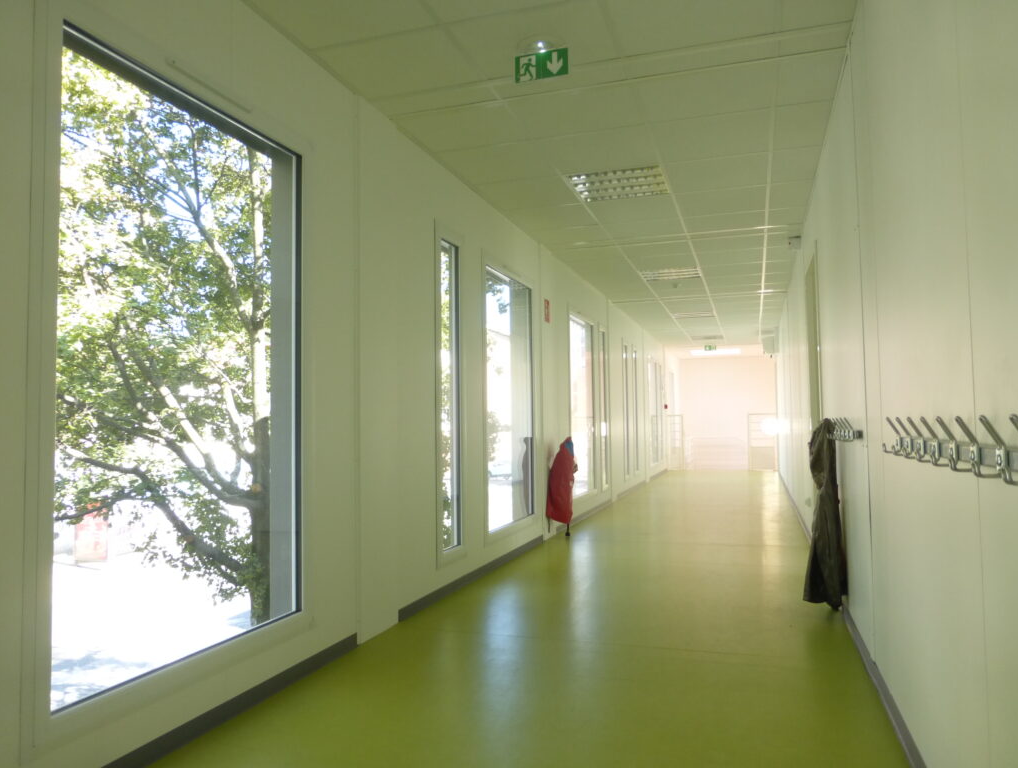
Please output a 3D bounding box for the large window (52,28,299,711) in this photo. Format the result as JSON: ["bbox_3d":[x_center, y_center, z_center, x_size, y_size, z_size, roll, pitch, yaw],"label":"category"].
[{"bbox_3d":[-1.006,-0.033,2.293,0.080,1.783,1.043,-1,-3,19],"label":"large window"}]

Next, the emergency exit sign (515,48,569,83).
[{"bbox_3d":[0.129,-1.240,2.769,0.209,0.103,0.015,-1,-3,19],"label":"emergency exit sign"}]

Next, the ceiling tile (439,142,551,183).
[{"bbox_3d":[-0.054,-1.280,4.126,0.584,0.020,0.600,-1,-3,19],"label":"ceiling tile"}]

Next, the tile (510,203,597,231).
[{"bbox_3d":[0.334,-1.237,5.311,0.616,0.020,0.598,-1,-3,19],"label":"tile"}]

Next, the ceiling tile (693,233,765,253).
[{"bbox_3d":[1.882,-1.205,6.097,0.601,0.020,0.505,-1,-3,19],"label":"ceiling tile"}]

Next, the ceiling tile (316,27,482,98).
[{"bbox_3d":[-0.455,-1.336,2.966,0.584,0.020,0.446,-1,-3,19],"label":"ceiling tile"}]

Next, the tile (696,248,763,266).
[{"bbox_3d":[2.061,-1.180,6.617,0.601,0.020,0.595,-1,-3,19],"label":"tile"}]

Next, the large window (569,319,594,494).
[{"bbox_3d":[0.745,0.236,7.357,0.080,1.793,1.058,-1,-3,19],"label":"large window"}]

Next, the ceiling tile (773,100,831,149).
[{"bbox_3d":[1.495,-1.325,3.637,0.271,0.020,0.615,-1,-3,19],"label":"ceiling tile"}]

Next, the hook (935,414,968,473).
[{"bbox_3d":[0.882,0.116,1.432,0.055,0.112,0.030,-1,-3,19],"label":"hook"}]

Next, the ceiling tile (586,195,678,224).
[{"bbox_3d":[0.908,-1.250,5.113,0.600,0.020,0.598,-1,-3,19],"label":"ceiling tile"}]

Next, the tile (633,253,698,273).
[{"bbox_3d":[1.493,-1.166,6.812,0.600,0.020,0.595,-1,-3,19],"label":"tile"}]

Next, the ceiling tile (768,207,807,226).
[{"bbox_3d":[2.054,-1.240,5.259,0.259,0.020,0.464,-1,-3,19],"label":"ceiling tile"}]

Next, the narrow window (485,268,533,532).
[{"bbox_3d":[-0.004,0.116,5.191,0.080,1.802,1.053,-1,-3,19],"label":"narrow window"}]

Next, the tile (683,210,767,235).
[{"bbox_3d":[1.651,-1.236,5.423,0.601,0.020,0.475,-1,-3,19],"label":"tile"}]

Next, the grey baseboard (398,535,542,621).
[{"bbox_3d":[-0.133,1.225,4.722,0.012,0.064,2.545,-1,-3,19],"label":"grey baseboard"}]

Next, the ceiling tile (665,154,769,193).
[{"bbox_3d":[1.280,-1.293,4.354,0.601,0.020,0.595,-1,-3,19],"label":"ceiling tile"}]

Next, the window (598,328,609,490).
[{"bbox_3d":[1.105,0.311,8.471,0.060,1.870,0.420,-1,-3,19],"label":"window"}]

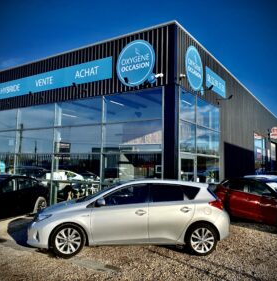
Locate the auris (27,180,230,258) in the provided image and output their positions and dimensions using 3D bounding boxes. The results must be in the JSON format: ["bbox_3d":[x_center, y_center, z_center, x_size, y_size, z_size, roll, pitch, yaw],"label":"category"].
[{"bbox_3d":[-0.203,1.575,6.216,4.280,1.470,1.780,2,-5,-7],"label":"auris"}]

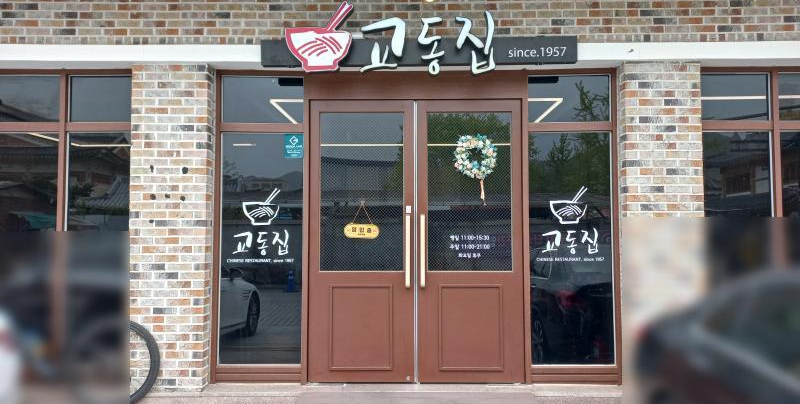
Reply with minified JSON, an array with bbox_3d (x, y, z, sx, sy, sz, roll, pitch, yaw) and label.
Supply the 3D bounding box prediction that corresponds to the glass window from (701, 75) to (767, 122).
[{"bbox_3d":[2.672,-0.843,4.646,0.590,0.385,0.060,0,-3,1],"label":"glass window"}]

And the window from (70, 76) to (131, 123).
[{"bbox_3d":[-2.442,-0.846,4.755,0.554,0.387,0.060,0,-3,1],"label":"window"}]

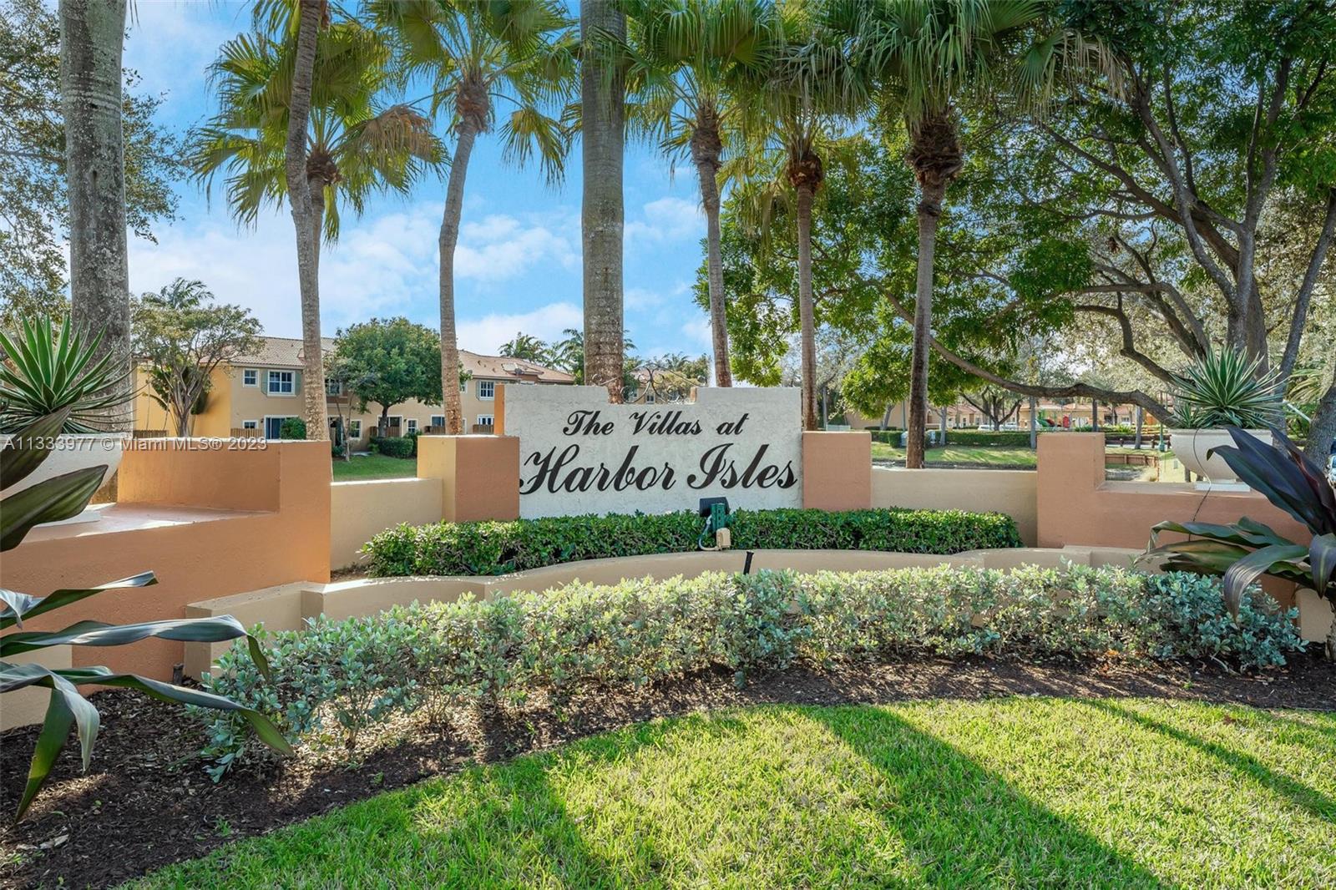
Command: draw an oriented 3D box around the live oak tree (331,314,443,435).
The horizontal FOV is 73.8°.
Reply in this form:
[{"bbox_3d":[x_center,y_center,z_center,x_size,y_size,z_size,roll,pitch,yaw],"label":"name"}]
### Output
[{"bbox_3d":[-15.994,-3.410,50.916,6.800,7.880,6.500,0,2,0],"label":"live oak tree"}]

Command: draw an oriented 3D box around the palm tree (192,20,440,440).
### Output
[{"bbox_3d":[-5.729,-2.794,14.416,4.000,8.240,3.900,0,2,0],"label":"palm tree"}]

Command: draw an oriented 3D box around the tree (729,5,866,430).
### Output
[{"bbox_3d":[2.146,-2.974,14.610,2.600,8.590,2.700,0,2,0],"label":"tree"}]

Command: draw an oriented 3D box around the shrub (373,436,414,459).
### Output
[{"bbox_3d":[-14.183,0.135,46.029,2.100,1.240,1.700,0,2,0],"label":"shrub"}]

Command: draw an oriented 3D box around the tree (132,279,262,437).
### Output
[{"bbox_3d":[-23.872,-3.538,44.908,6.700,8.530,6.300,0,2,0],"label":"tree"}]

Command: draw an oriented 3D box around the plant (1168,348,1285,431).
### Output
[{"bbox_3d":[4.892,-0.489,7.788,1.000,0.700,0.970,0,2,0],"label":"plant"}]

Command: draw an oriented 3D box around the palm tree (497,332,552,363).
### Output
[{"bbox_3d":[-15.202,-6.465,94.839,5.600,11.100,5.400,0,2,0],"label":"palm tree"}]

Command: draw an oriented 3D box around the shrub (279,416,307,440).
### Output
[{"bbox_3d":[-20.594,-0.529,49.009,1.650,2.040,1.600,0,2,0],"label":"shrub"}]

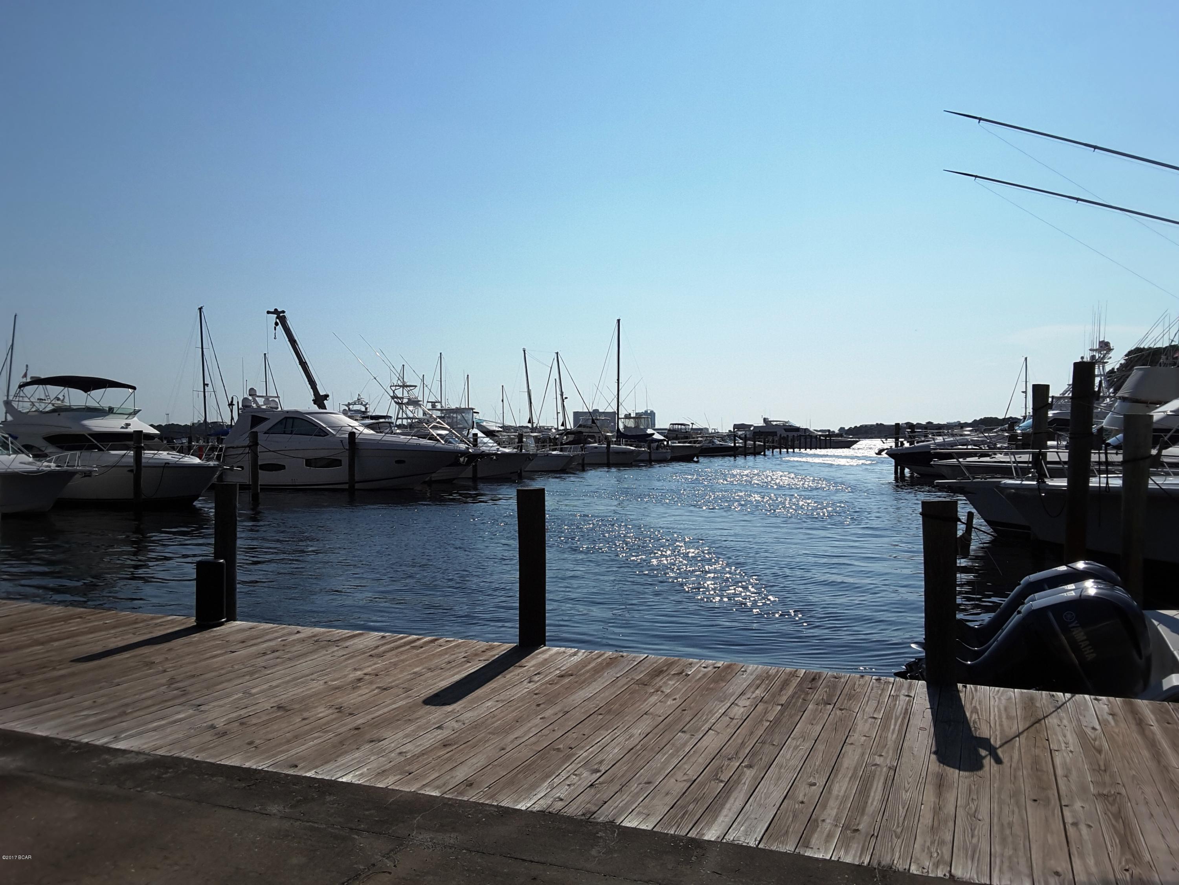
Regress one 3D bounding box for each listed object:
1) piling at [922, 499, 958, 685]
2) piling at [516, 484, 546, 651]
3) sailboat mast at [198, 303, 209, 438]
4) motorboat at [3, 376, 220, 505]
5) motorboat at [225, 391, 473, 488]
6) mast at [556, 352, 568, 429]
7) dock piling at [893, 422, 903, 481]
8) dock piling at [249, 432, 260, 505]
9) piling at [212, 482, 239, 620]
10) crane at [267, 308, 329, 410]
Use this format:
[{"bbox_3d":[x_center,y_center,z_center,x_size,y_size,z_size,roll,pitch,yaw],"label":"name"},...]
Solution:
[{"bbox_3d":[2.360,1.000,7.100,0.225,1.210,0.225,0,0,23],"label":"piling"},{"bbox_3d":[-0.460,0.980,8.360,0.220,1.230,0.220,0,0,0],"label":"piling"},{"bbox_3d":[-31.000,-5.300,85.000,0.200,11.300,0.200,-3,0,22],"label":"sailboat mast"},{"bbox_3d":[-18.700,-0.167,41.000,13.000,5.000,4.200,0,0,22],"label":"motorboat"},{"bbox_3d":[-12.100,-0.193,52.800,13.600,4.900,4.300,0,0,22],"label":"motorboat"},{"bbox_3d":[-2.600,-4.020,98.000,0.200,8.650,0.200,-5,0,22],"label":"mast"},{"bbox_3d":[18.900,0.484,64.800,0.290,3.390,0.290,0,0,23],"label":"dock piling"},{"bbox_3d":[-12.960,0.945,40.800,0.290,2.780,0.290,0,0,23],"label":"dock piling"},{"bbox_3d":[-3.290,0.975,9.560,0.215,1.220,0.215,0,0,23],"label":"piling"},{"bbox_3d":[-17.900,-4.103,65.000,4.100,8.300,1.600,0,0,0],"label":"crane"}]

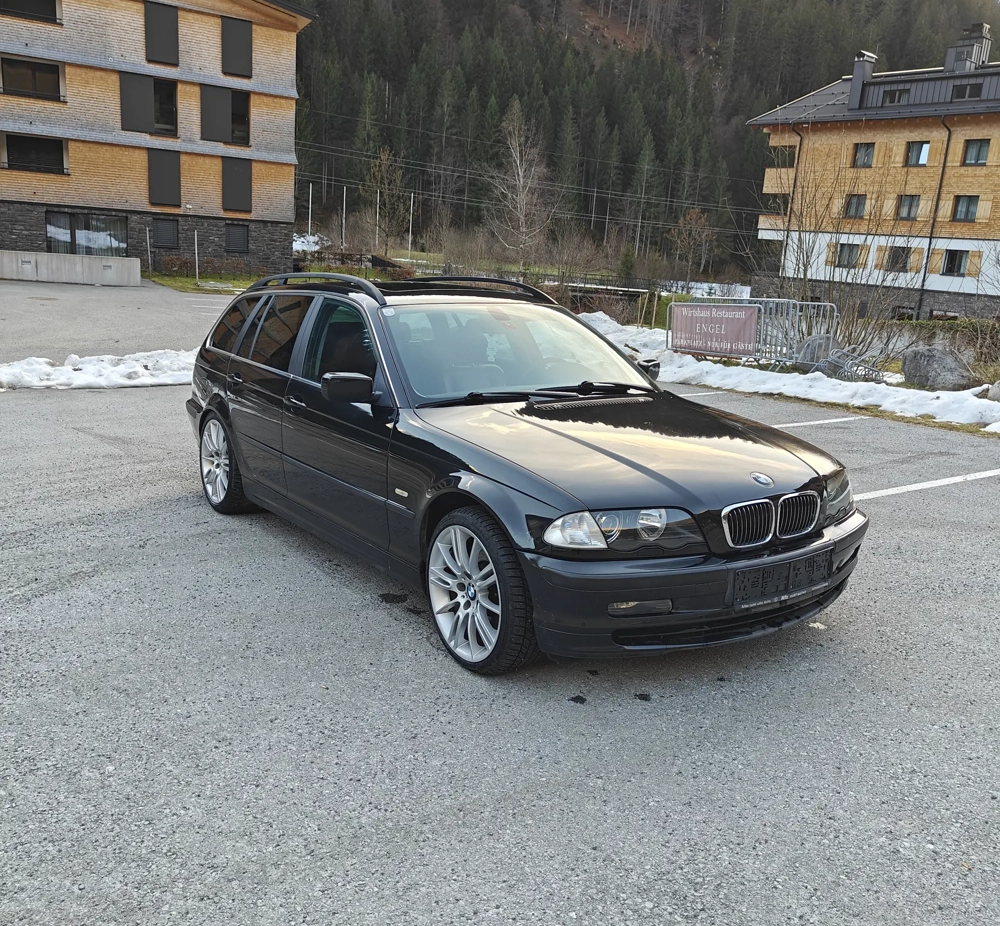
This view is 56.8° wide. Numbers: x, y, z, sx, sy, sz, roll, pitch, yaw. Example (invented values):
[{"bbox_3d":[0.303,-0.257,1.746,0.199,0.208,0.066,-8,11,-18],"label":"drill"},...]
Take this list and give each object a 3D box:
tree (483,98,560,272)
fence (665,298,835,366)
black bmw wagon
[{"bbox_3d":[1.085,-13.746,47.000,4.000,9.300,3.900,3,13,0],"label":"tree"},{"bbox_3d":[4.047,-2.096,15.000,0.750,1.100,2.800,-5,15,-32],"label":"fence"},{"bbox_3d":[-0.277,-0.262,4.930,1.800,1.410,4.480,-7,14,-34],"label":"black bmw wagon"}]

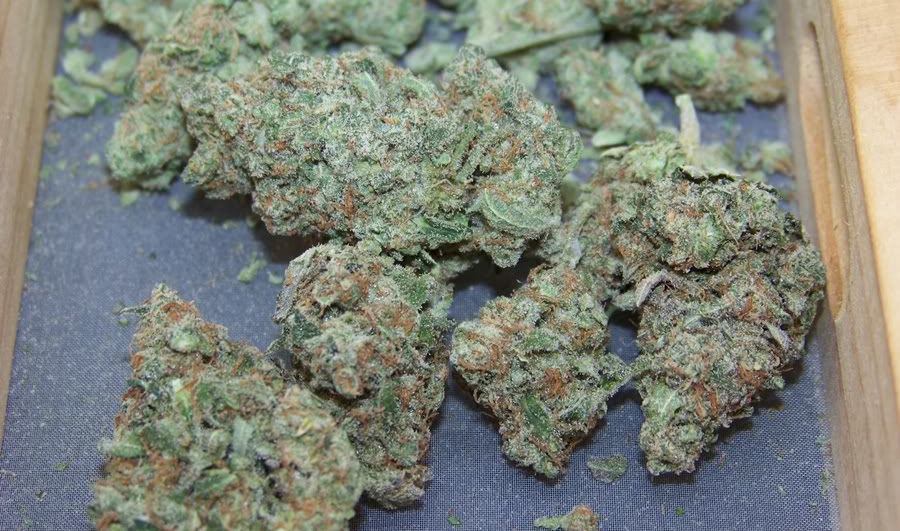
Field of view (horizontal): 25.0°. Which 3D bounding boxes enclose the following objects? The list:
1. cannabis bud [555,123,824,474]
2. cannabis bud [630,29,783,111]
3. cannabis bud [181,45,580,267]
[{"bbox_3d":[0.027,0.003,0.229,0.030,0.025,0.042,0,56,0],"label":"cannabis bud"},{"bbox_3d":[0.033,-0.025,0.259,0.019,0.009,0.009,13,57,8],"label":"cannabis bud"},{"bbox_3d":[-0.008,-0.013,0.237,0.047,0.023,0.022,10,57,7],"label":"cannabis bud"}]

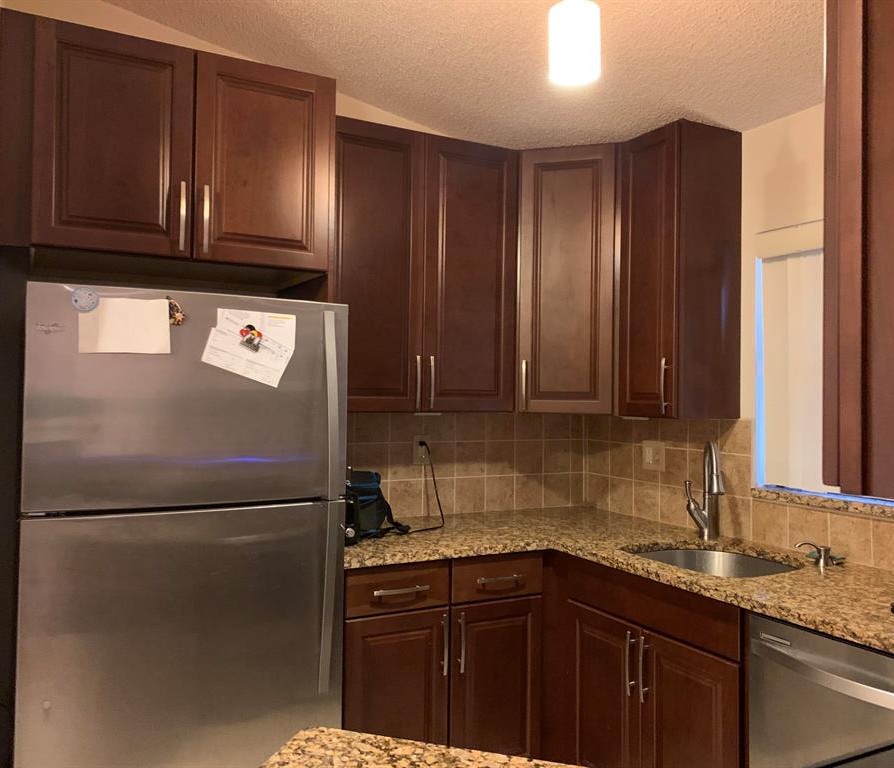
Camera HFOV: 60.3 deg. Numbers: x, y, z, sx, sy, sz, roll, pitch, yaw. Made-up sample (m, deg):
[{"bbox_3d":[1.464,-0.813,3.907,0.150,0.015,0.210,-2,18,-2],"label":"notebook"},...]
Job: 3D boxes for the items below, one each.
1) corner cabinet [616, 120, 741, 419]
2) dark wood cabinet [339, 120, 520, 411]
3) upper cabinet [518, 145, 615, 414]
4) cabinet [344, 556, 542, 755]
[{"bbox_3d":[0.885,-0.408,2.939,0.313,1.063,0.326,1,-1,-28],"label":"corner cabinet"},{"bbox_3d":[-0.161,-0.422,3.067,0.839,1.063,0.316,1,-1,-28],"label":"dark wood cabinet"},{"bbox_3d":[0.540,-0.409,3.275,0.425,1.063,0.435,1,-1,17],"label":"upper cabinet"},{"bbox_3d":[-0.138,1.020,2.888,0.759,0.851,0.620,1,-1,-28],"label":"cabinet"}]

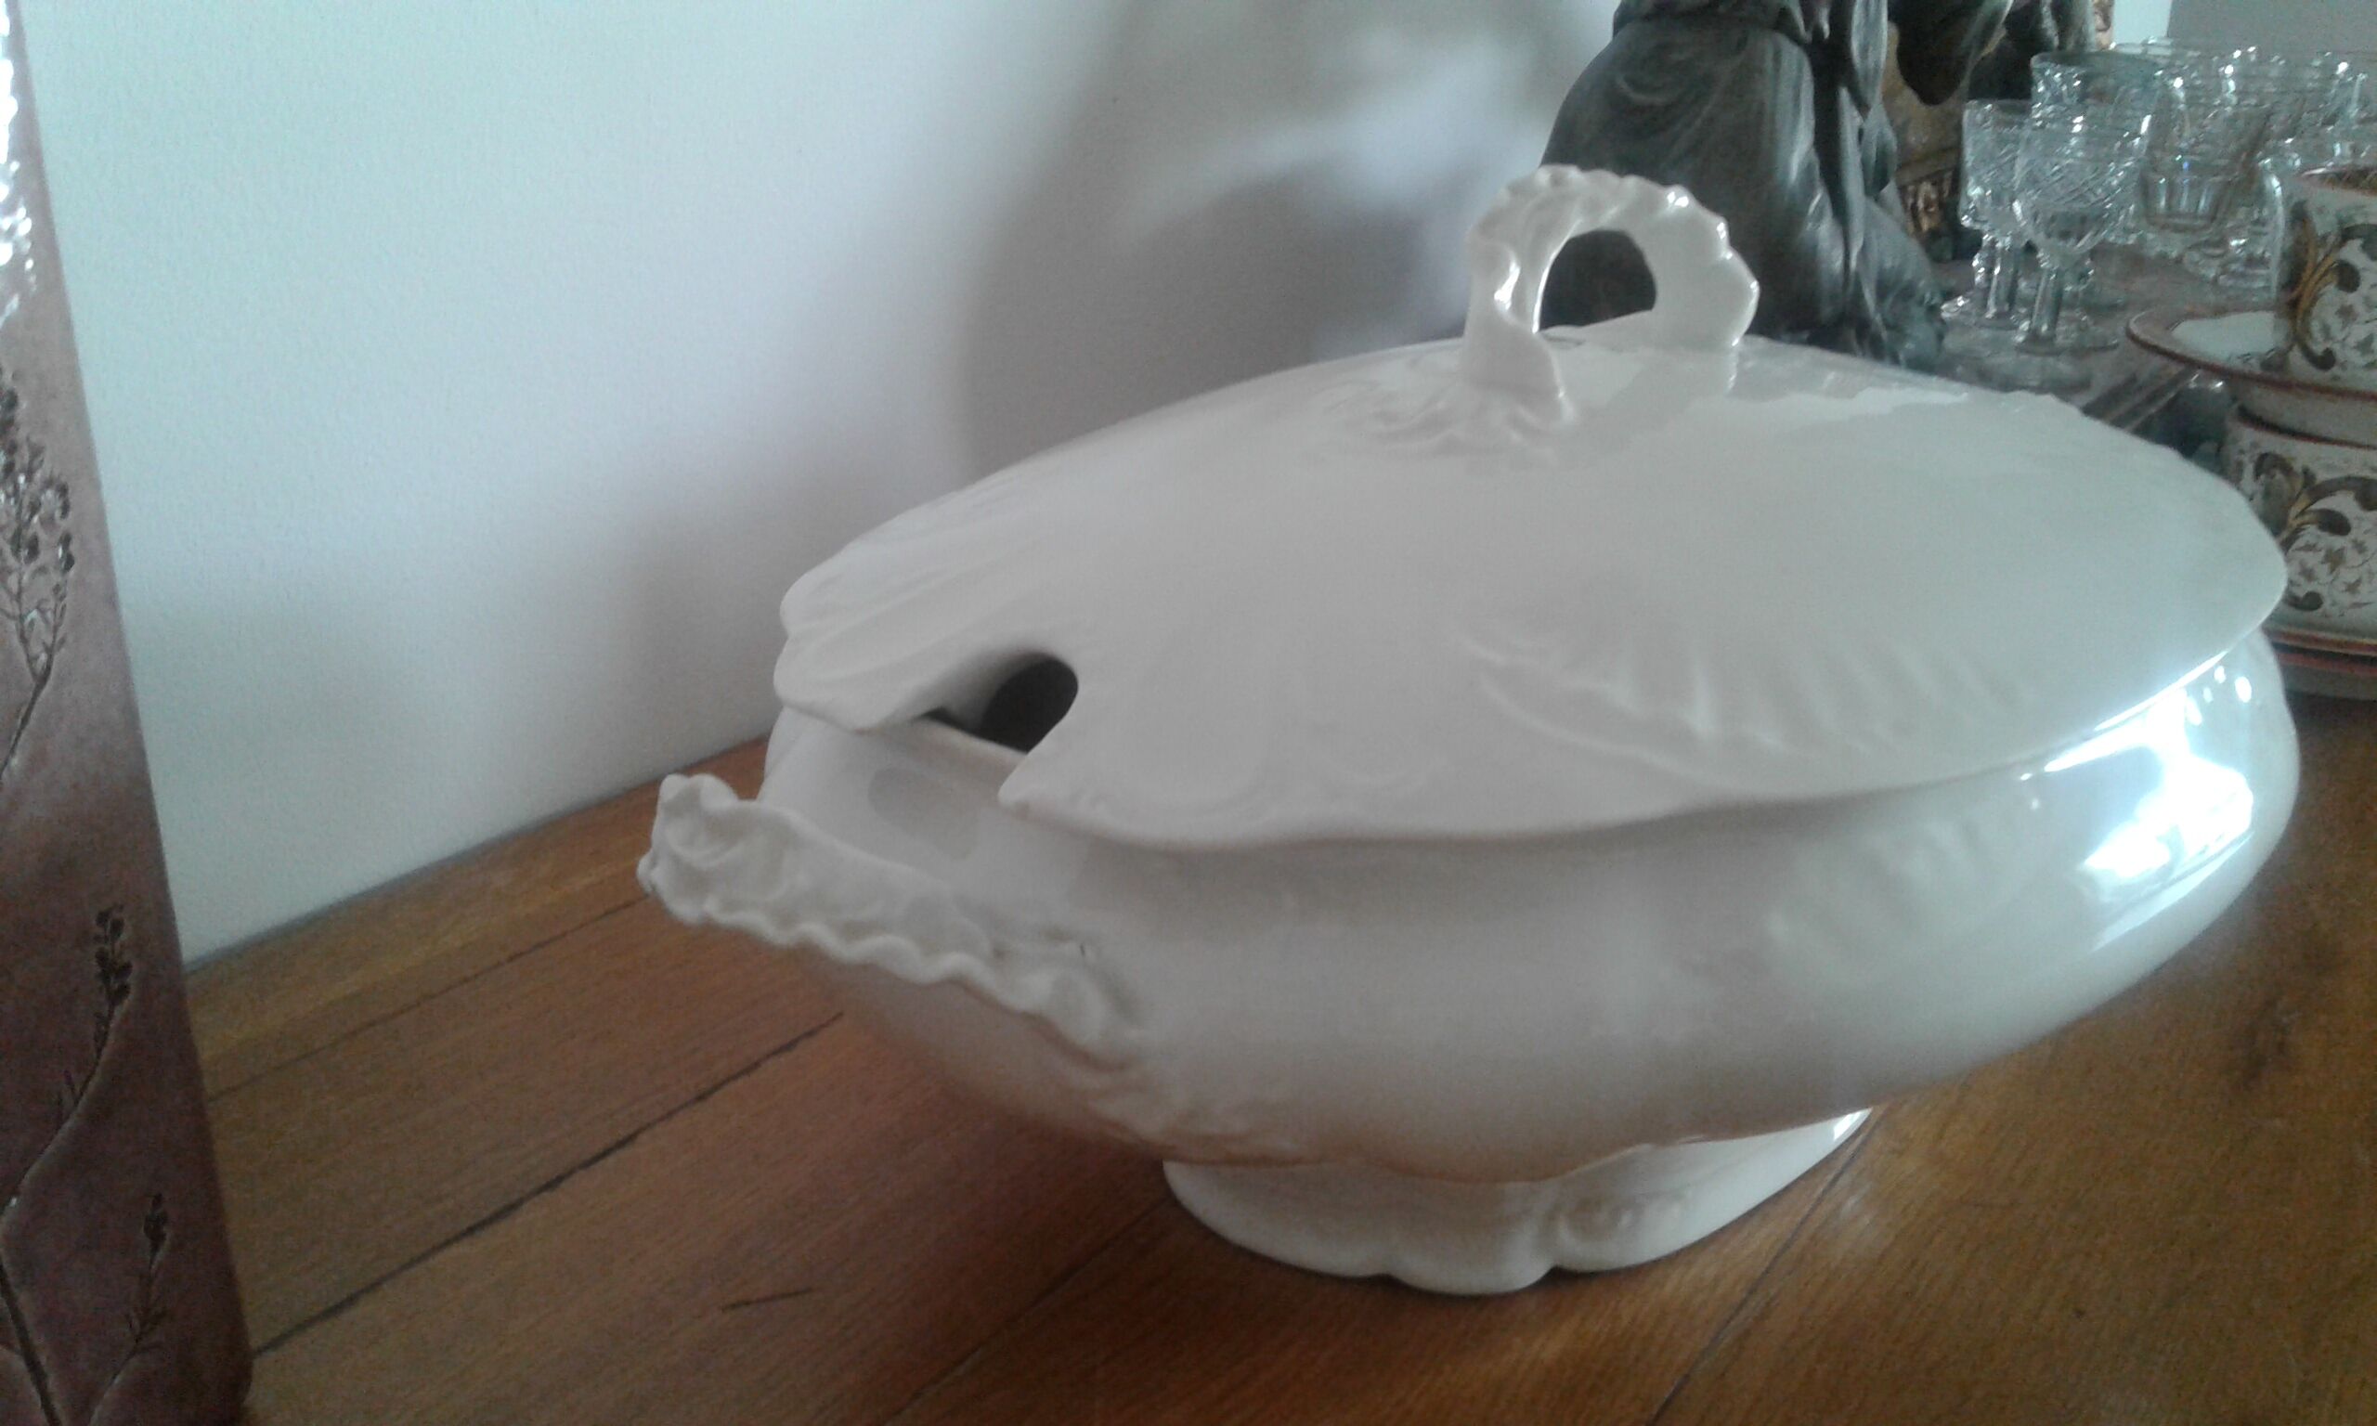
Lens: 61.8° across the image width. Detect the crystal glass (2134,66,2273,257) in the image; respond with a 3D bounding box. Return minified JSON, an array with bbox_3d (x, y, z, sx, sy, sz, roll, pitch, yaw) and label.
[{"bbox_3d":[0.607,-0.332,1.195,0.069,0.108,0.069,0,22,0],"label":"crystal glass"}]

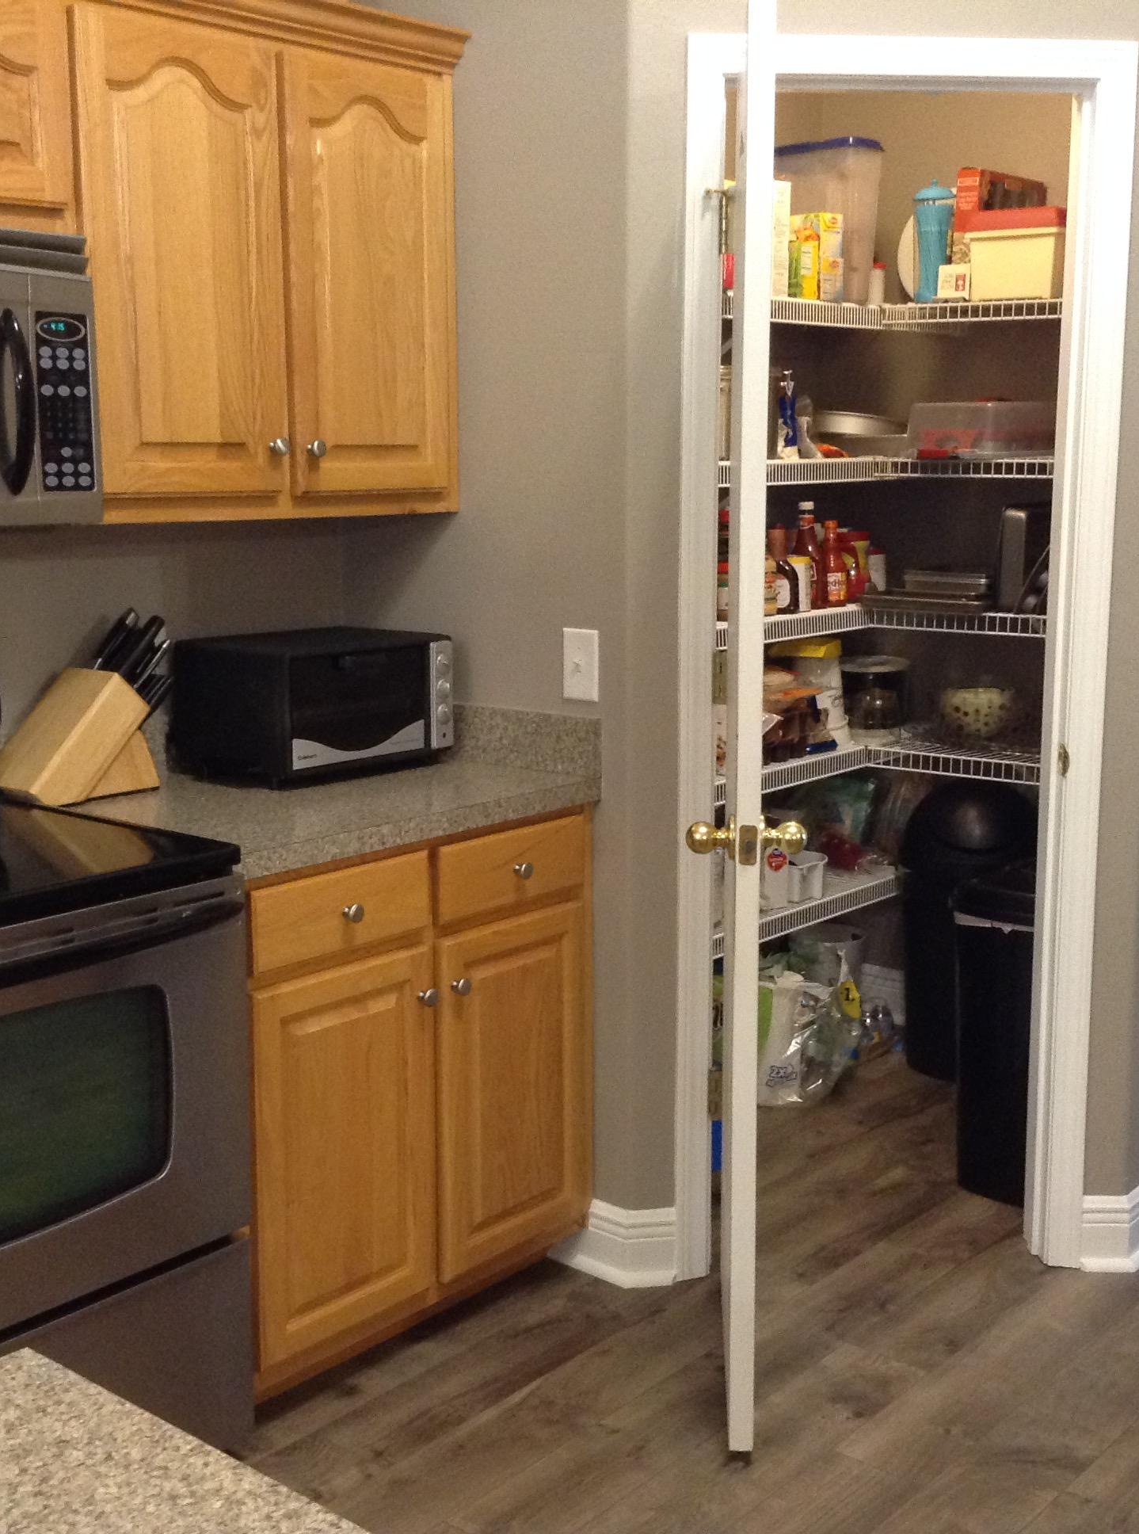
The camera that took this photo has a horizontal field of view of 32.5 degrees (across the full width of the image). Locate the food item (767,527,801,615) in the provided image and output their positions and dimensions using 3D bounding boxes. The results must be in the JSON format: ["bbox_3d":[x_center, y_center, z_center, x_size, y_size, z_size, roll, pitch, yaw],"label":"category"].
[{"bbox_3d":[0.451,-0.424,4.219,0.082,0.185,0.068,-3,10,-17],"label":"food item"}]

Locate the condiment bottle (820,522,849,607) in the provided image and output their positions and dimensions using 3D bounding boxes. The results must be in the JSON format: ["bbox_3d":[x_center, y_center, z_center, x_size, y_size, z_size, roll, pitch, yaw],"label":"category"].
[{"bbox_3d":[0.602,-0.459,4.410,0.053,0.189,0.053,-2,10,-14],"label":"condiment bottle"}]

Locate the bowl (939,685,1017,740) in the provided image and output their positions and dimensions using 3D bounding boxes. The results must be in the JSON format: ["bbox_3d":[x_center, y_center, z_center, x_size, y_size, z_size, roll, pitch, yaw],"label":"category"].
[{"bbox_3d":[0.963,-0.118,4.584,0.180,0.106,0.180,0,10,0],"label":"bowl"}]

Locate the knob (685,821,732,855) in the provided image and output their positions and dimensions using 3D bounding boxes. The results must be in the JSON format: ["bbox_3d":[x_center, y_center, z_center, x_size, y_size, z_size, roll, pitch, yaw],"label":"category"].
[{"bbox_3d":[0.201,0.100,2.774,0.069,0.050,0.050,0,10,1],"label":"knob"}]

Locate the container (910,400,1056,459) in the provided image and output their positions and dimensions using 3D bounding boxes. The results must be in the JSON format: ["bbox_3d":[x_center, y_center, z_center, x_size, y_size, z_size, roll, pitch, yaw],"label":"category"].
[{"bbox_3d":[0.937,-0.759,4.400,0.225,0.133,0.360,8,13,39],"label":"container"}]

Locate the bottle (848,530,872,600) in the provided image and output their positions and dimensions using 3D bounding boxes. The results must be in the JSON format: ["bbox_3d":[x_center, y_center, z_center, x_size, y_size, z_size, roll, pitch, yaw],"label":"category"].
[{"bbox_3d":[0.670,-0.473,4.570,0.070,0.165,0.062,1,10,8],"label":"bottle"}]

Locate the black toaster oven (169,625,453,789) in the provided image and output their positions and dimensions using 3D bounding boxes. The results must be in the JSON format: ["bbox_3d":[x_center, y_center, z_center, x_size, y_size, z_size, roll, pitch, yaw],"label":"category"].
[{"bbox_3d":[-0.439,-0.110,3.399,0.305,0.220,0.375,9,13,42],"label":"black toaster oven"}]

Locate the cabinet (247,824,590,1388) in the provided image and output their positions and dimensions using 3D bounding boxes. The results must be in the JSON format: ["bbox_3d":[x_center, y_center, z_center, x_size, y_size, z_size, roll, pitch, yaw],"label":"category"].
[{"bbox_3d":[-0.442,0.509,3.253,0.625,0.876,0.810,8,13,39],"label":"cabinet"}]

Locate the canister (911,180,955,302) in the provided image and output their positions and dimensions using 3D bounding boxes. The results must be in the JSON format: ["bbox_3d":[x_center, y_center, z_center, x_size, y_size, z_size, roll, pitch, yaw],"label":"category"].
[{"bbox_3d":[0.800,-1.147,4.303,0.097,0.270,0.097,0,10,0],"label":"canister"}]

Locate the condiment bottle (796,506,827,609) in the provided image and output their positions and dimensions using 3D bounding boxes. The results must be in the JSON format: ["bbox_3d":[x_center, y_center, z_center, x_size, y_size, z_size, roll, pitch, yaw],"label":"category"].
[{"bbox_3d":[0.535,-0.476,4.377,0.078,0.237,0.066,1,10,7],"label":"condiment bottle"}]

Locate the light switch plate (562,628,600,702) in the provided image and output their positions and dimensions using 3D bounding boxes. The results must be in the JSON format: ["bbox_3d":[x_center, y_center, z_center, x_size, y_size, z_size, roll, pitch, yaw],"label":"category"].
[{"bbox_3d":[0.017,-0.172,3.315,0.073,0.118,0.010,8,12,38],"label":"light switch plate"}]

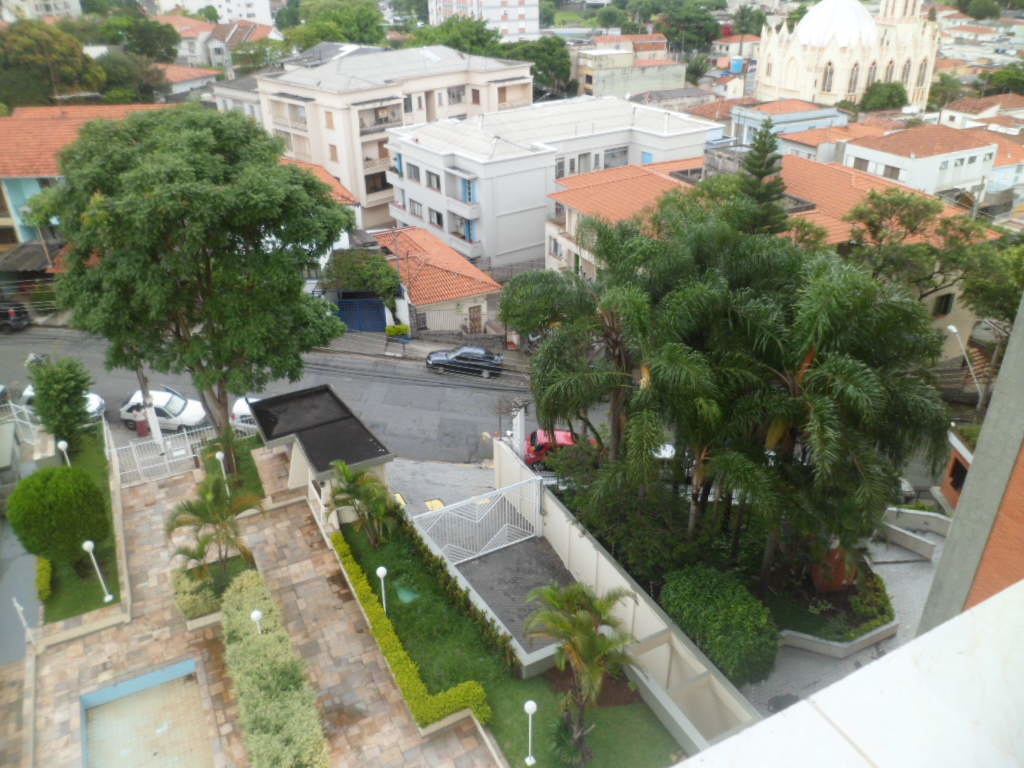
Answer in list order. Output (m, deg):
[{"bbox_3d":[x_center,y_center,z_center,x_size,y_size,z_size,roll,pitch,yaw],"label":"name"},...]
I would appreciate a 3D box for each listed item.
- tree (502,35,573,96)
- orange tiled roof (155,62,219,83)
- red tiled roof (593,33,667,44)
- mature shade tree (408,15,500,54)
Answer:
[{"bbox_3d":[4.416,-49.379,122.323,11.500,10.700,10.500,-1,29,0],"label":"tree"},{"bbox_3d":[-41.348,-39.692,98.000,8.500,1.800,8.500,-16,31,-23],"label":"orange tiled roof"},{"bbox_3d":[22.529,-67.220,149.266,15.000,2.000,6.500,-9,29,-13],"label":"red tiled roof"},{"bbox_3d":[-9.751,-57.751,135.126,15.000,12.945,13.000,-3,29,-3],"label":"mature shade tree"}]

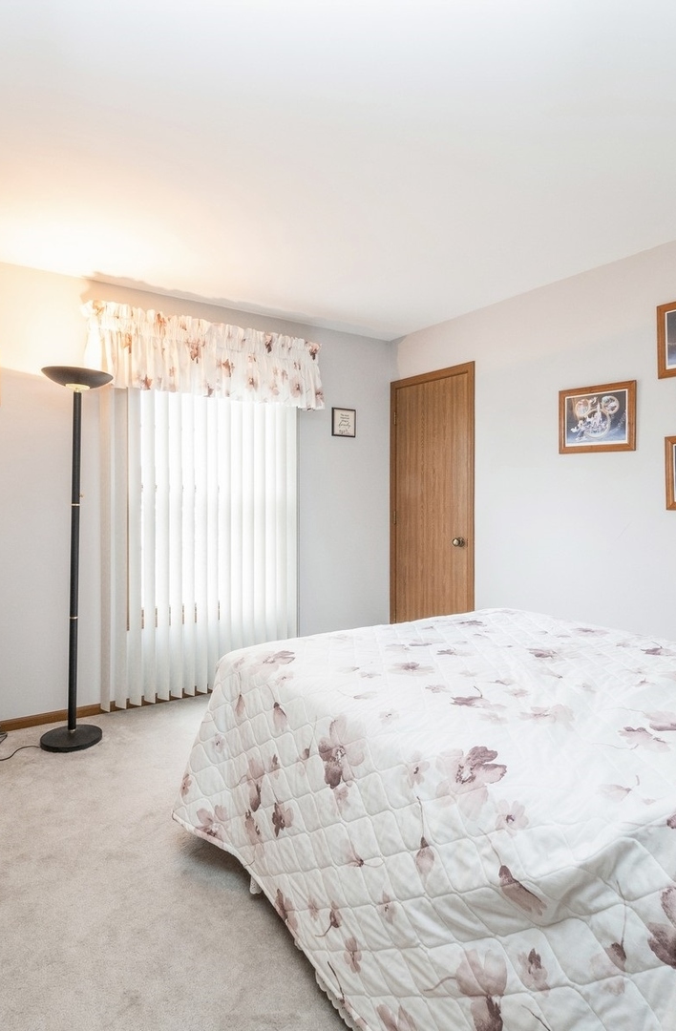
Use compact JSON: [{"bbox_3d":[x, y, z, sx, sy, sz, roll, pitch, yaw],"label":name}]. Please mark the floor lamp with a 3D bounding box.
[{"bbox_3d":[-1.302,0.206,2.747,0.320,1.830,0.320,-1,1,-33],"label":"floor lamp"}]

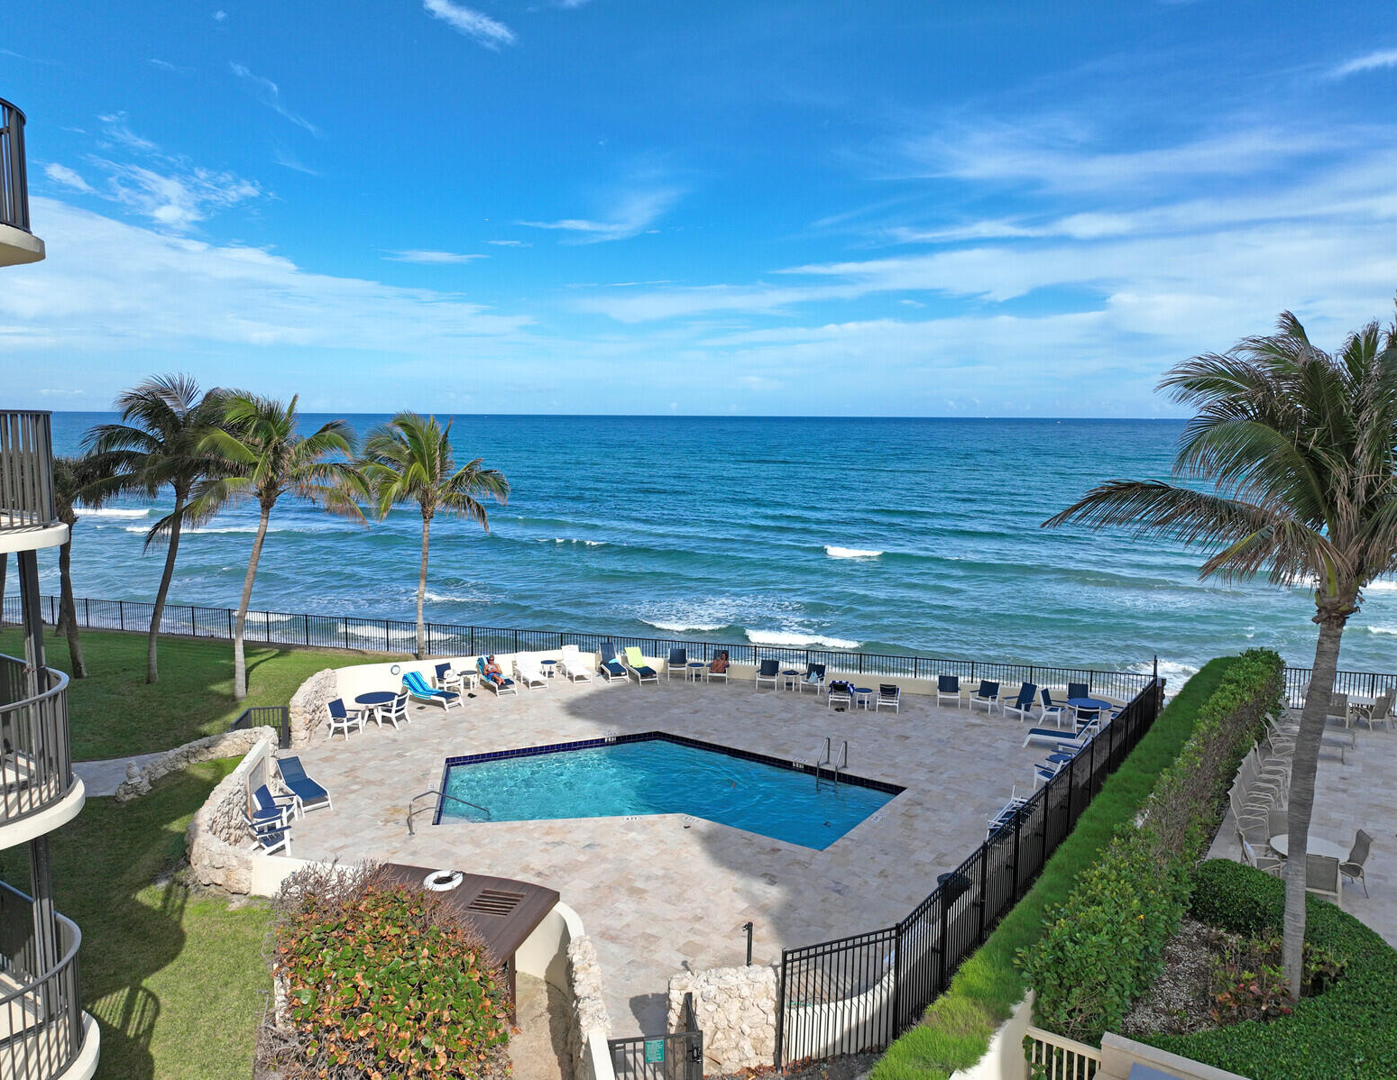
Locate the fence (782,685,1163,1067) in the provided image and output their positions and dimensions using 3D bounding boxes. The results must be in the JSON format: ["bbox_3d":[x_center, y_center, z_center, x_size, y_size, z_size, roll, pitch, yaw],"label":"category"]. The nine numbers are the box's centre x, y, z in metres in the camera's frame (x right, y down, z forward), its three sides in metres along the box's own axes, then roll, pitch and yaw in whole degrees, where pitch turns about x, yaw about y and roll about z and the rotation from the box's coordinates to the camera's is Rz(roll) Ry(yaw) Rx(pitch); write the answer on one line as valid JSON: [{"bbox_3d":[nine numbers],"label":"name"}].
[{"bbox_3d":[7.505,5.824,21.218,0.979,1.840,19.078,6,9,38],"label":"fence"}]

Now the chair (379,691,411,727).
[{"bbox_3d":[-8.796,4.925,29.012,0.700,0.940,0.660,2,7,15],"label":"chair"}]

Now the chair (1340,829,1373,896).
[{"bbox_3d":[11.601,5.843,17.988,0.680,0.970,0.600,2,7,10],"label":"chair"}]

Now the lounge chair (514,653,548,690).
[{"bbox_3d":[-5.632,4.406,33.702,0.670,0.840,1.850,-3,8,-26],"label":"lounge chair"}]

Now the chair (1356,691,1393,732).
[{"bbox_3d":[18.409,4.718,27.248,0.600,0.980,0.720,0,7,-6],"label":"chair"}]

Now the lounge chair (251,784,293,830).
[{"bbox_3d":[-9.262,5.851,21.883,0.800,0.880,0.670,0,7,-5],"label":"lounge chair"}]

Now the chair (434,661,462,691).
[{"bbox_3d":[-7.753,4.385,31.034,0.645,0.933,0.615,7,10,44],"label":"chair"}]

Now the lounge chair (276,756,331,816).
[{"bbox_3d":[-8.875,5.518,22.434,0.608,0.808,1.710,-6,10,-42],"label":"lounge chair"}]

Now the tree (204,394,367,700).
[{"bbox_3d":[-13.095,0.351,31.699,5.100,9.750,5.100,0,7,0],"label":"tree"}]

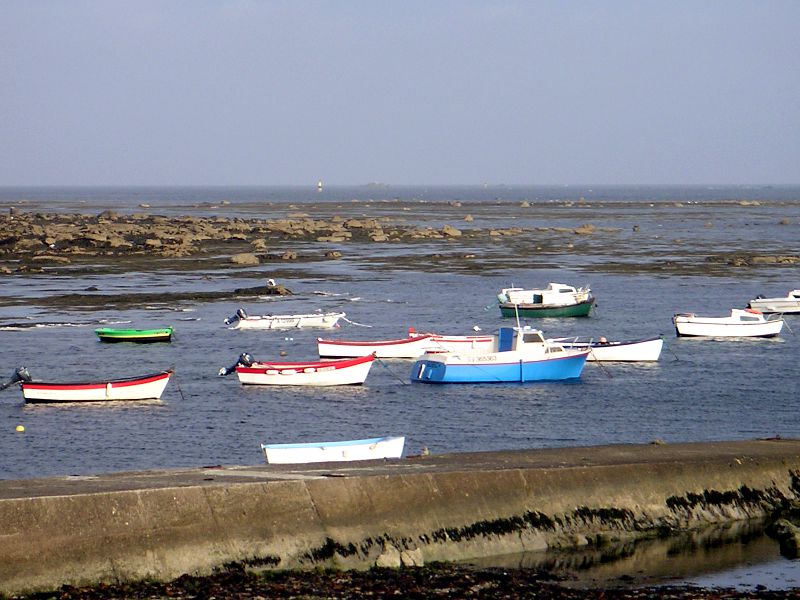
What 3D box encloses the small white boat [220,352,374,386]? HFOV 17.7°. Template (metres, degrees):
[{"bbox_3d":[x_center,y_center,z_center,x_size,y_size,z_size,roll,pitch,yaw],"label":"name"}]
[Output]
[{"bbox_3d":[-3.396,2.373,87.343,5.192,1.150,1.765,0,3,9],"label":"small white boat"}]

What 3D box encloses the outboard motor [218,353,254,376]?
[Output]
[{"bbox_3d":[-5.523,2.259,87.141,1.150,0.580,0.420,-42,-4,8],"label":"outboard motor"}]

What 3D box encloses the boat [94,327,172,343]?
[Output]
[{"bbox_3d":[-11.466,1.545,111.024,3.319,0.716,1.327,0,3,-3],"label":"boat"}]

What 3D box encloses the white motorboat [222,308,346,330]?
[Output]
[{"bbox_3d":[-5.366,0.946,120.900,5.568,1.000,2.005,0,3,-4],"label":"white motorboat"}]

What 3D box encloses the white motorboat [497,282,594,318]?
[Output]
[{"bbox_3d":[7.601,0.108,132.271,4.909,1.812,1.865,0,3,-10],"label":"white motorboat"}]

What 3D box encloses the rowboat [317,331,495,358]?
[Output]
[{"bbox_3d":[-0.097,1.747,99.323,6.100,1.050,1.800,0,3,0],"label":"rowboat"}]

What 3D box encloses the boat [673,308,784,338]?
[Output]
[{"bbox_3d":[14.711,1.096,114.469,4.846,1.348,1.793,0,3,-8],"label":"boat"}]

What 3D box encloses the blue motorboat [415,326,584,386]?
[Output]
[{"bbox_3d":[3.717,1.934,88.780,6.271,1.902,2.320,-1,3,-27],"label":"blue motorboat"}]

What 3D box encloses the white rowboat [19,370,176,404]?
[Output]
[{"bbox_3d":[-9.496,2.727,80.509,4.767,1.046,1.668,0,3,-5],"label":"white rowboat"}]

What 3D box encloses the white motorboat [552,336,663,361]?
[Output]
[{"bbox_3d":[7.713,1.935,99.217,4.930,0.978,1.775,0,3,4],"label":"white motorboat"}]

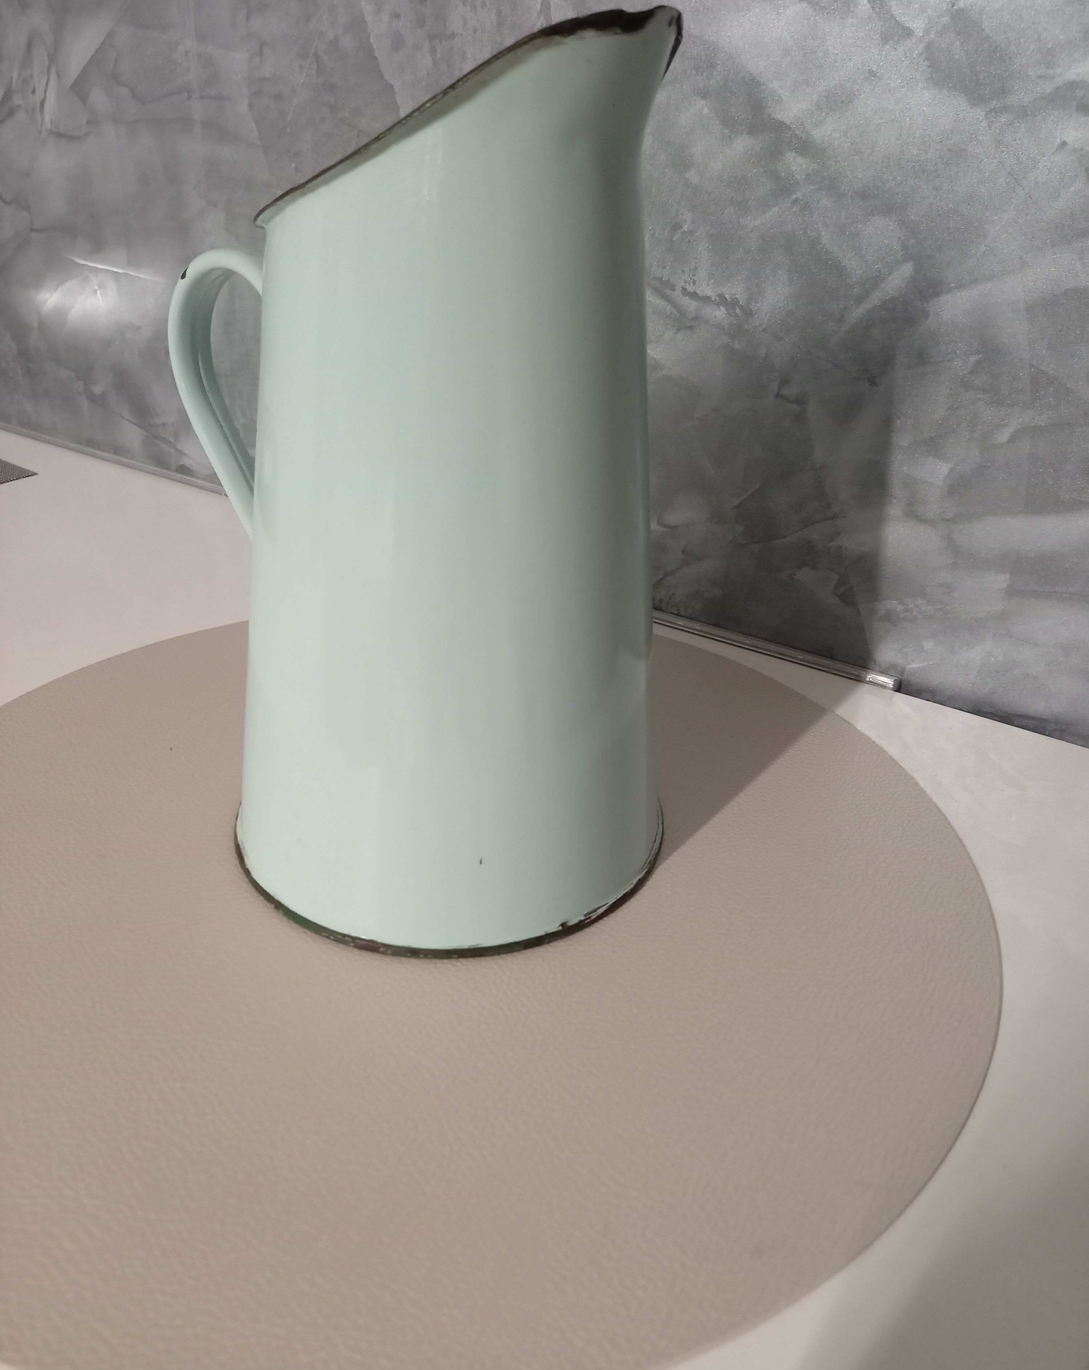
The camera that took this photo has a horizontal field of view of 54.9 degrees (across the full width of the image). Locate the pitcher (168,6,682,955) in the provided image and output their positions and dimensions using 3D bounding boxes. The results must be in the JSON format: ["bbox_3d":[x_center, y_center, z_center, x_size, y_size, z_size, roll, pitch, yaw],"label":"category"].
[{"bbox_3d":[-0.033,-0.063,0.322,0.162,0.246,0.152,8,29,9],"label":"pitcher"}]

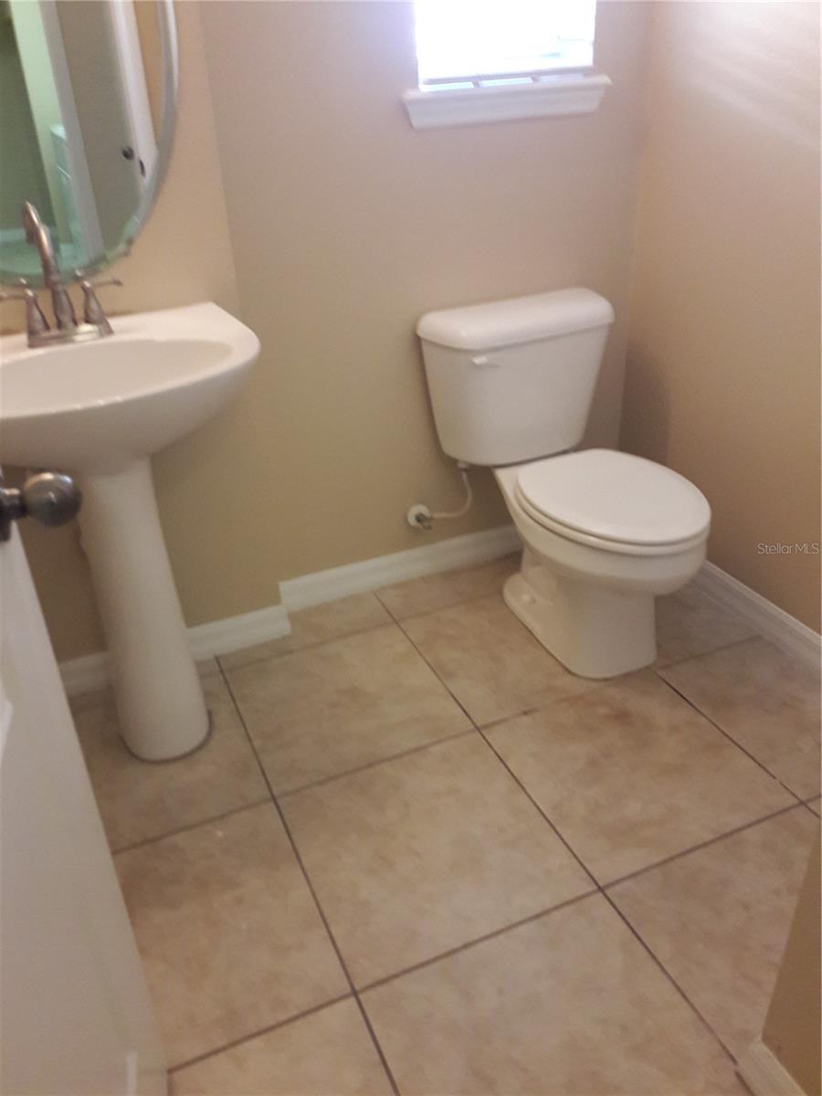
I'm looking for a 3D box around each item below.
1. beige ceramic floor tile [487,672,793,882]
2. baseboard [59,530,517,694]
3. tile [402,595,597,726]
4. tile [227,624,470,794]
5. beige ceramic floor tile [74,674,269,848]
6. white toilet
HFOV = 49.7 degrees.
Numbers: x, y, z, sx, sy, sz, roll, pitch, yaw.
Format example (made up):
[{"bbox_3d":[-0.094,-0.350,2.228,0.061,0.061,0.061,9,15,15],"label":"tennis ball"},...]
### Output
[{"bbox_3d":[0.448,0.443,1.801,0.454,0.010,0.454,-14,32,-19],"label":"beige ceramic floor tile"},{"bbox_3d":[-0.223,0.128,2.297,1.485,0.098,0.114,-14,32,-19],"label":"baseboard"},{"bbox_3d":[0.264,0.242,2.167,0.454,0.010,0.454,-14,32,-19],"label":"tile"},{"bbox_3d":[-0.154,0.347,2.016,0.454,0.010,0.454,-14,32,-19],"label":"tile"},{"bbox_3d":[-0.572,0.453,1.865,0.454,0.010,0.454,-14,32,-19],"label":"beige ceramic floor tile"},{"bbox_3d":[0.384,-0.129,2.055,0.475,0.736,0.736,-14,32,-19],"label":"white toilet"}]

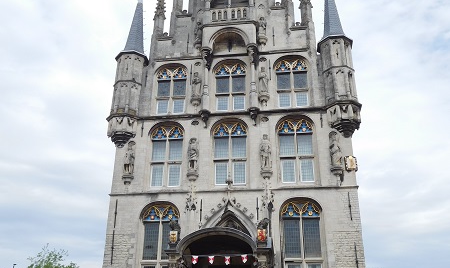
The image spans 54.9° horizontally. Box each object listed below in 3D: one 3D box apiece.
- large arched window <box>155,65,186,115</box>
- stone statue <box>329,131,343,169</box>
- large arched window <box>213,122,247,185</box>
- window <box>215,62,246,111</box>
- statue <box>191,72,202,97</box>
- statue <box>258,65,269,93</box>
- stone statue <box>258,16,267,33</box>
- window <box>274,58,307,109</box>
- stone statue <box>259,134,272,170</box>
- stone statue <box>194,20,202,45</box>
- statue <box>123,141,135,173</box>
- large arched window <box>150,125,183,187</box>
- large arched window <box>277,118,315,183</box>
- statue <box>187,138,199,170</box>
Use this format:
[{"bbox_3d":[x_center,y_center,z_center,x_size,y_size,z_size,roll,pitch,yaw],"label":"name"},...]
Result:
[{"bbox_3d":[-3.042,-2.517,24.665,1.722,3.220,0.400,-3,-26,7],"label":"large arched window"},{"bbox_3d":[5.106,0.722,19.966,0.548,1.864,0.550,-3,-26,7],"label":"stone statue"},{"bbox_3d":[0.262,0.901,21.250,1.702,3.382,0.350,-3,-27,7],"label":"large arched window"},{"bbox_3d":[0.296,-2.505,22.743,1.588,3.030,0.350,-3,-26,7],"label":"window"},{"bbox_3d":[-1.578,-2.752,24.003,0.654,1.575,0.500,-3,-26,7],"label":"statue"},{"bbox_3d":[2.001,-2.801,22.179,0.469,1.642,0.480,-3,-26,7],"label":"statue"},{"bbox_3d":[2.181,-6.327,25.187,0.491,1.290,0.420,-3,-26,7],"label":"stone statue"},{"bbox_3d":[3.646,-2.811,23.776,1.766,3.230,0.400,-3,-26,7],"label":"window"},{"bbox_3d":[1.924,0.861,20.580,0.591,1.870,0.500,-3,-27,7],"label":"stone statue"},{"bbox_3d":[-1.511,-5.721,24.385,0.516,1.568,0.500,-3,-27,7],"label":"stone statue"},{"bbox_3d":[-4.754,1.164,21.387,0.591,1.787,0.500,-3,-27,7],"label":"statue"},{"bbox_3d":[-3.087,1.078,22.897,1.700,3.577,0.400,-3,-26,7],"label":"large arched window"},{"bbox_3d":[3.440,0.750,20.870,1.755,3.408,0.350,-3,-27,7],"label":"large arched window"},{"bbox_3d":[-1.551,1.015,21.002,0.543,1.774,0.500,-3,-27,7],"label":"statue"}]

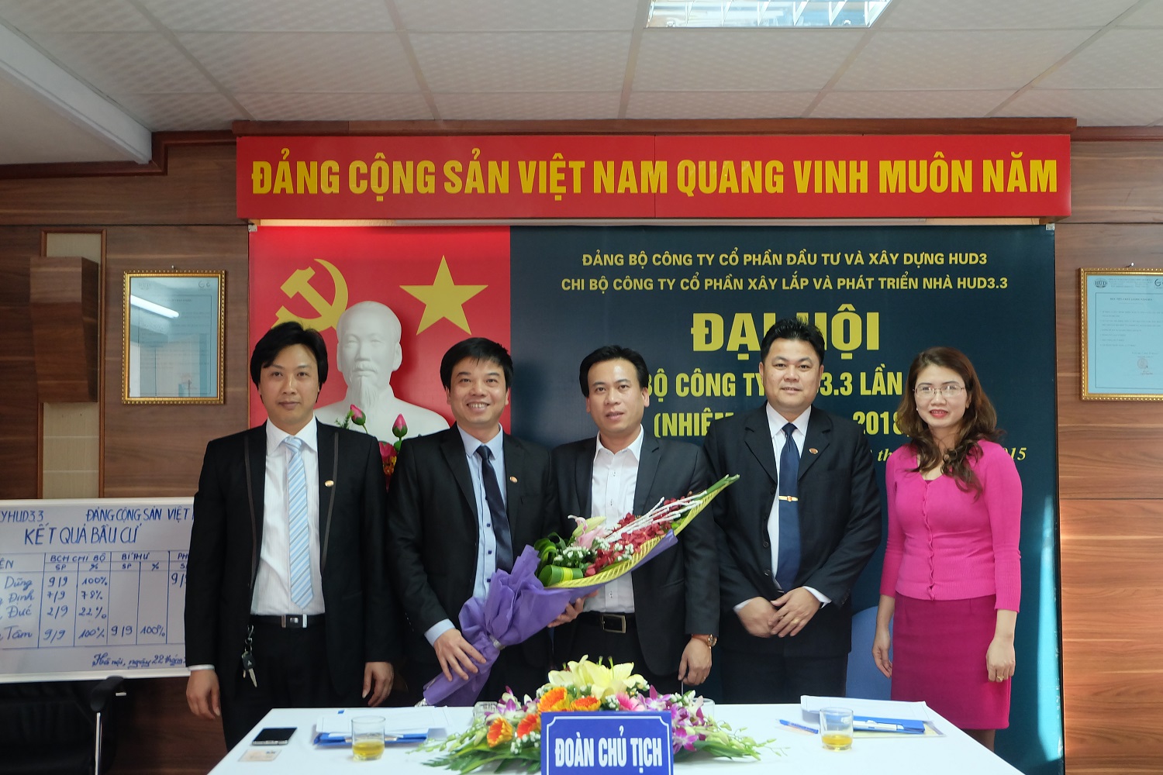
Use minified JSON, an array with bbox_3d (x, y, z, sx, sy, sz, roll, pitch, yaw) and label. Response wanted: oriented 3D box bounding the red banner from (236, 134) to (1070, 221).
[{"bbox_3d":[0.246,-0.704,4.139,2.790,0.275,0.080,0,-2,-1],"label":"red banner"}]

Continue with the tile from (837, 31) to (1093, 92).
[{"bbox_3d":[1.060,-0.934,3.497,0.600,0.020,0.575,0,-2,-1],"label":"tile"}]

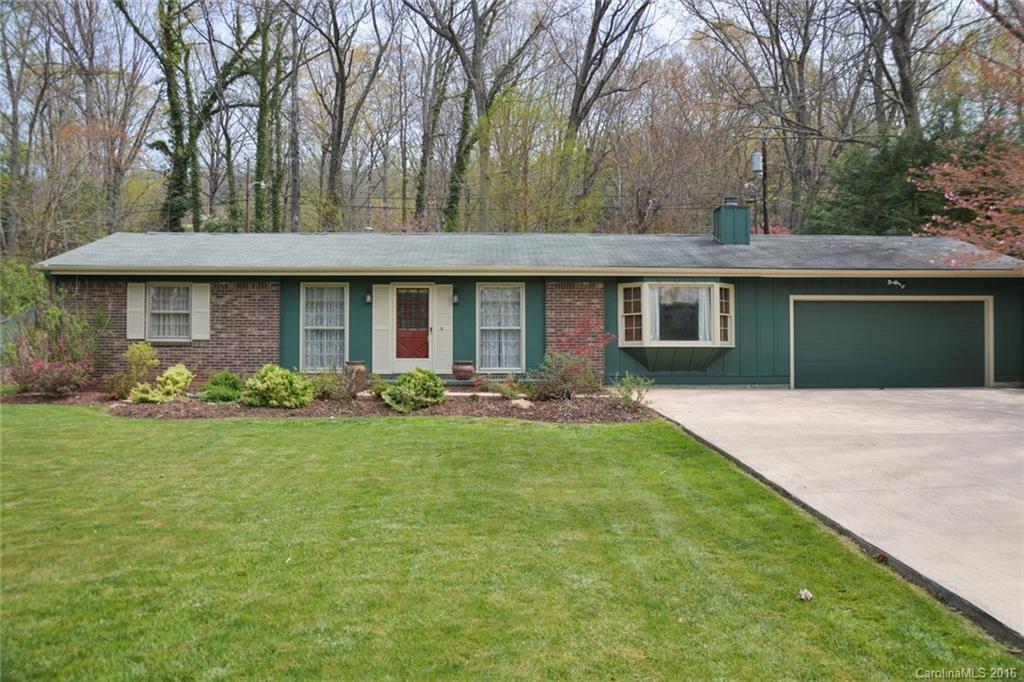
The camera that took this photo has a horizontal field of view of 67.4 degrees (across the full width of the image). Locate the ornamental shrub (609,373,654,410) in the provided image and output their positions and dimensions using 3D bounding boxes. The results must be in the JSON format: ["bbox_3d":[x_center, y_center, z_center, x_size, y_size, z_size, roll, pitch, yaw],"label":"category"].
[{"bbox_3d":[2.245,0.885,14.300,0.820,0.634,0.750,0,0,0],"label":"ornamental shrub"}]

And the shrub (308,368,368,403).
[{"bbox_3d":[-3.458,0.859,15.300,1.196,0.661,1.000,0,0,0],"label":"shrub"}]

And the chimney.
[{"bbox_3d":[5.880,-3.190,20.500,0.790,1.300,0.640,0,0,-1],"label":"chimney"}]

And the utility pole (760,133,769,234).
[{"bbox_3d":[11.500,-4.327,35.000,0.270,10.356,0.270,0,0,0],"label":"utility pole"}]

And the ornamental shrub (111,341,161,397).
[{"bbox_3d":[-8.141,0.636,16.600,1.081,1.206,0.900,0,0,0],"label":"ornamental shrub"}]

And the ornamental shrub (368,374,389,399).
[{"bbox_3d":[-2.779,0.949,16.100,0.461,0.492,0.440,0,0,-1],"label":"ornamental shrub"}]

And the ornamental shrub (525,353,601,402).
[{"bbox_3d":[1.067,0.724,15.900,1.533,0.971,1.200,0,0,-1],"label":"ornamental shrub"}]

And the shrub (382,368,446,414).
[{"bbox_3d":[-1.788,0.854,13.900,1.186,0.731,1.100,0,0,0],"label":"shrub"}]

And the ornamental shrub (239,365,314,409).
[{"bbox_3d":[-4.525,0.850,14.750,1.383,0.797,1.150,0,0,-1],"label":"ornamental shrub"}]

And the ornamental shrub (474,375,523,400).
[{"bbox_3d":[-0.274,0.926,15.600,0.975,0.491,0.750,0,0,0],"label":"ornamental shrub"}]

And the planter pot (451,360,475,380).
[{"bbox_3d":[-1.087,0.663,17.200,0.502,0.430,0.500,0,-1,0],"label":"planter pot"}]

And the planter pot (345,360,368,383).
[{"bbox_3d":[-3.443,0.702,17.000,0.531,0.509,0.530,0,-1,0],"label":"planter pot"}]

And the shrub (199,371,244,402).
[{"bbox_3d":[-5.865,0.907,15.500,0.929,0.622,0.800,0,0,-1],"label":"shrub"}]

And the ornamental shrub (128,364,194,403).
[{"bbox_3d":[-7.122,0.860,15.600,1.341,0.784,1.050,0,0,0],"label":"ornamental shrub"}]

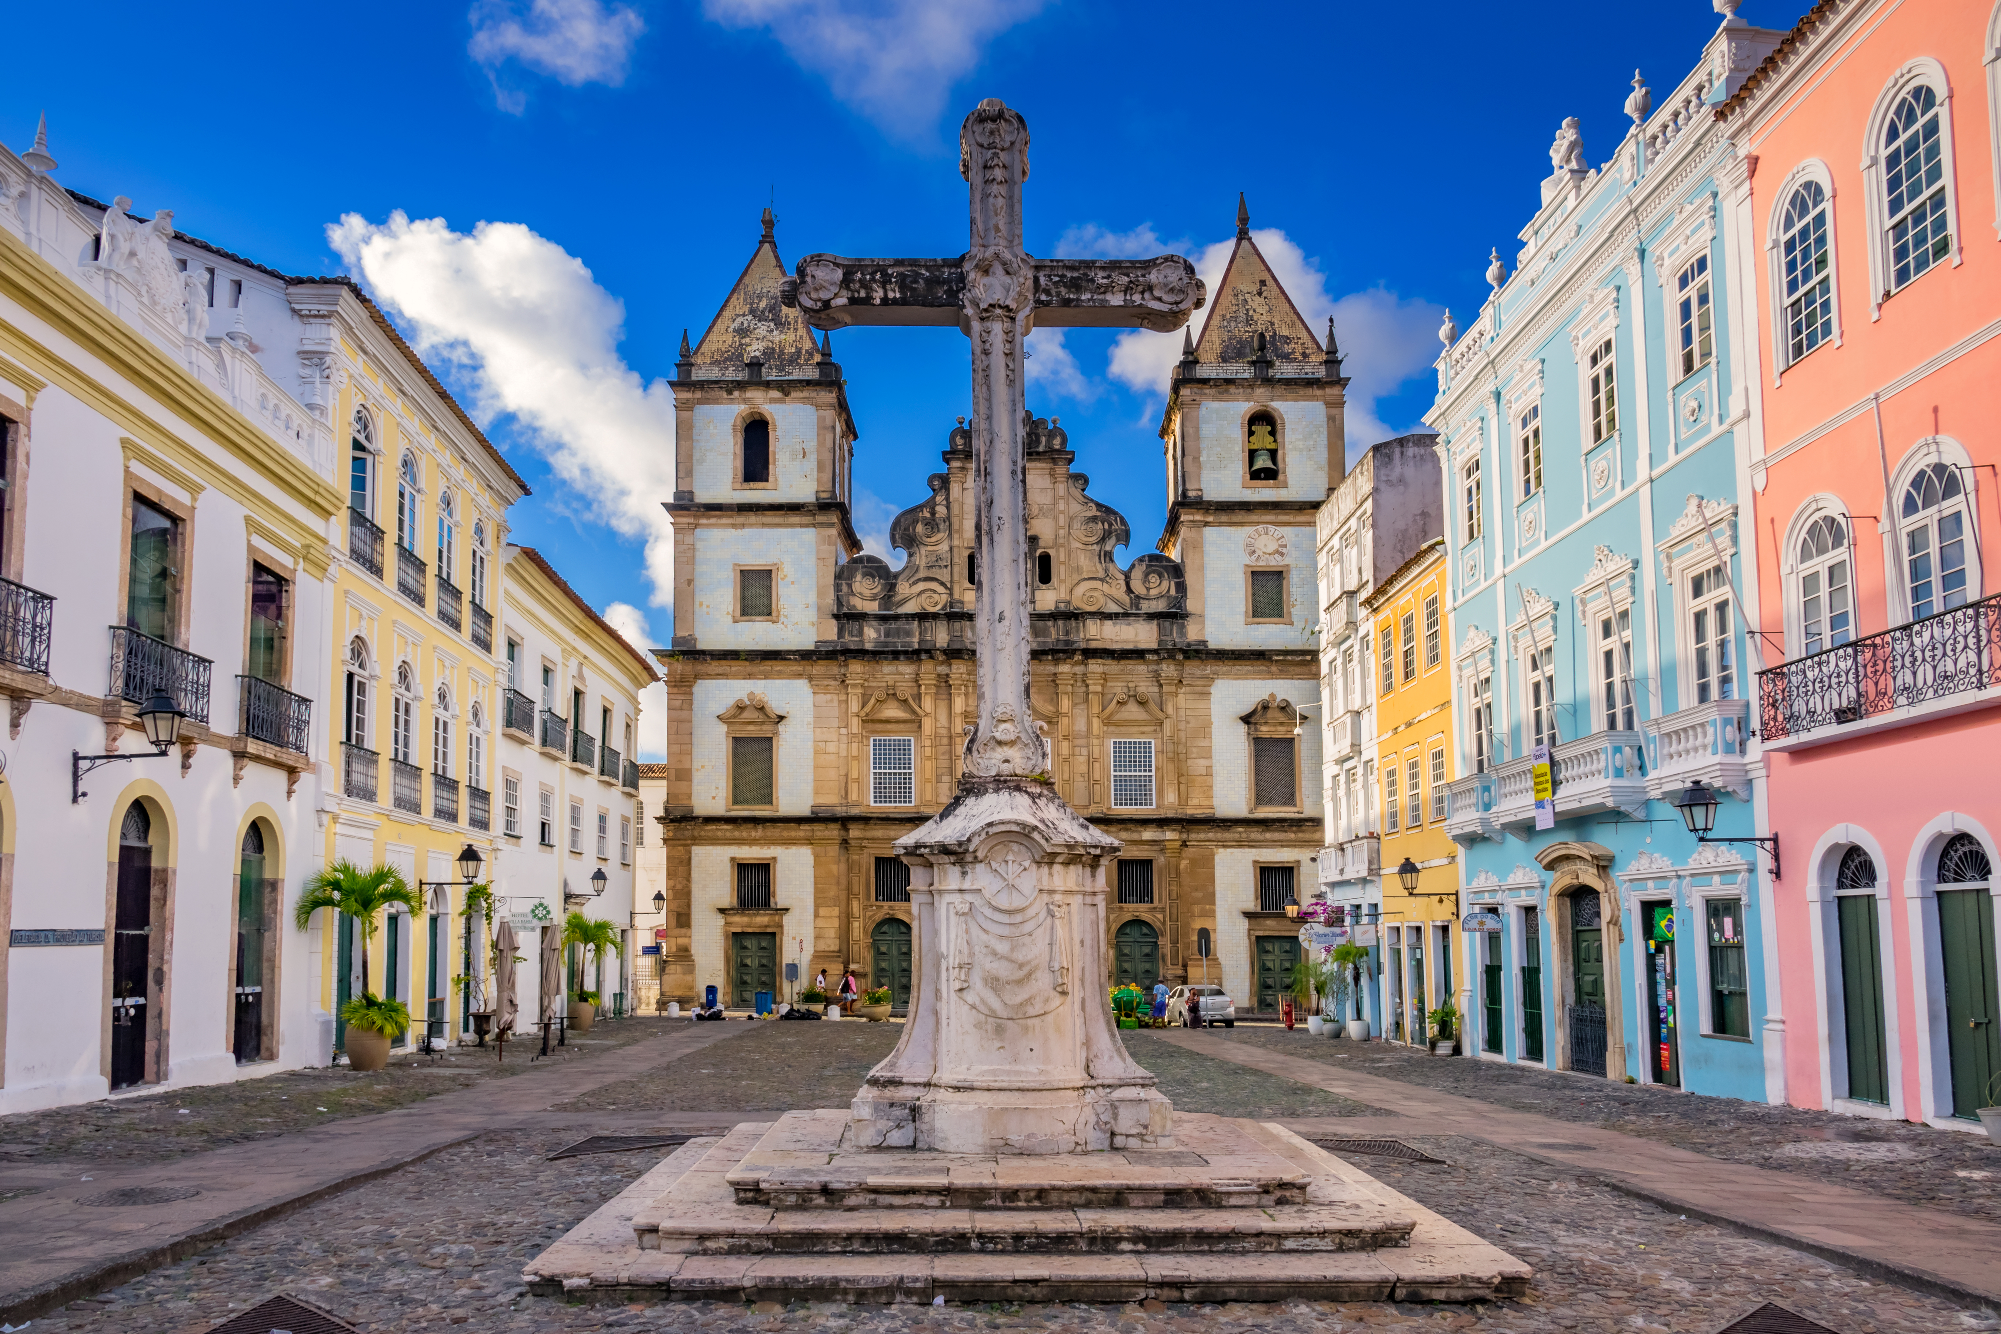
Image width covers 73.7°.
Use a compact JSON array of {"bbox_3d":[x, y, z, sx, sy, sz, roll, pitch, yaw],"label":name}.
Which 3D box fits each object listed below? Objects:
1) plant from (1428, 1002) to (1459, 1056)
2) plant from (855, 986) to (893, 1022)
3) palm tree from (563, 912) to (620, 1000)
[{"bbox_3d":[8.109,6.593,24.400,0.600,1.020,0.600,0,-11,-2],"label":"plant"},{"bbox_3d":[-4.674,12.619,49.834,1.300,1.330,1.250,0,-11,-2],"label":"plant"},{"bbox_3d":[-11.457,8.052,37.228,1.500,2.300,1.500,0,-11,-2],"label":"palm tree"}]

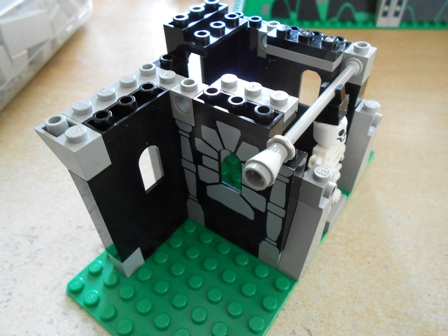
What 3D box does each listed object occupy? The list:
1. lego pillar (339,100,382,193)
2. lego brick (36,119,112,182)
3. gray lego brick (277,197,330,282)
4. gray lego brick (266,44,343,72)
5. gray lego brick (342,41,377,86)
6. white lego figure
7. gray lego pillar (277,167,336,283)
[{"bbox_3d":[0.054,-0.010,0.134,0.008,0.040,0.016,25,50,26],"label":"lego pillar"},{"bbox_3d":[-0.038,-0.006,0.084,0.016,0.011,0.008,25,50,26],"label":"lego brick"},{"bbox_3d":[0.026,0.022,0.109,0.008,0.030,0.016,25,50,26],"label":"gray lego brick"},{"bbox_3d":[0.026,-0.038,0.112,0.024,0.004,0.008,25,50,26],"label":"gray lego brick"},{"bbox_3d":[0.044,-0.035,0.111,0.008,0.011,0.008,25,50,26],"label":"gray lego brick"},{"bbox_3d":[0.036,-0.002,0.122,0.014,0.040,0.024,25,50,26],"label":"white lego figure"},{"bbox_3d":[0.026,0.018,0.106,0.008,0.040,0.016,25,50,26],"label":"gray lego pillar"}]

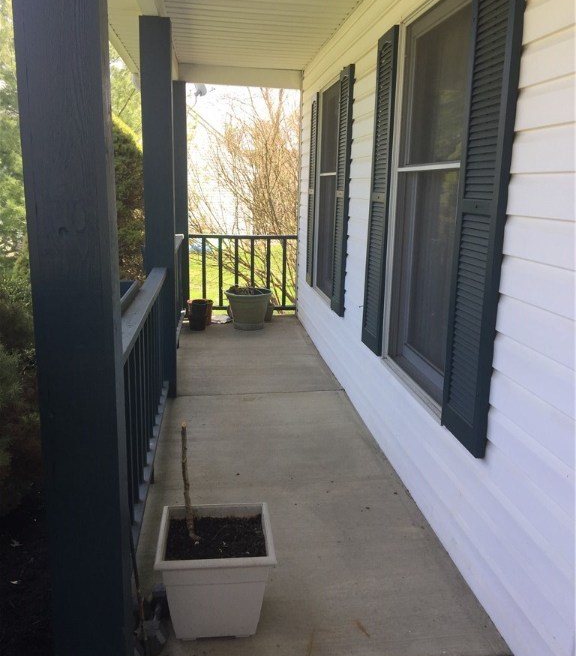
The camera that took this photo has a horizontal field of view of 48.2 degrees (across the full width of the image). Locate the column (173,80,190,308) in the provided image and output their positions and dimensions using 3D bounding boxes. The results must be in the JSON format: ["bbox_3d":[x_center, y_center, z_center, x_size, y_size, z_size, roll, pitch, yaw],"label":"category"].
[{"bbox_3d":[-1.118,-1.232,6.569,0.188,2.370,0.188,0,12,-7],"label":"column"}]

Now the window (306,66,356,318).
[{"bbox_3d":[0.318,-1.044,5.056,0.074,1.640,1.630,0,12,-7],"label":"window"}]

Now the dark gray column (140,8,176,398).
[{"bbox_3d":[-0.829,-0.716,4.175,0.188,2.370,0.188,0,12,-7],"label":"dark gray column"}]

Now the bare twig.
[{"bbox_3d":[-0.307,0.488,2.022,0.052,0.411,0.041,0,12,-7],"label":"bare twig"}]

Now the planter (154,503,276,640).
[{"bbox_3d":[-0.235,0.796,2.095,0.352,0.301,0.352,0,12,-7],"label":"planter"}]

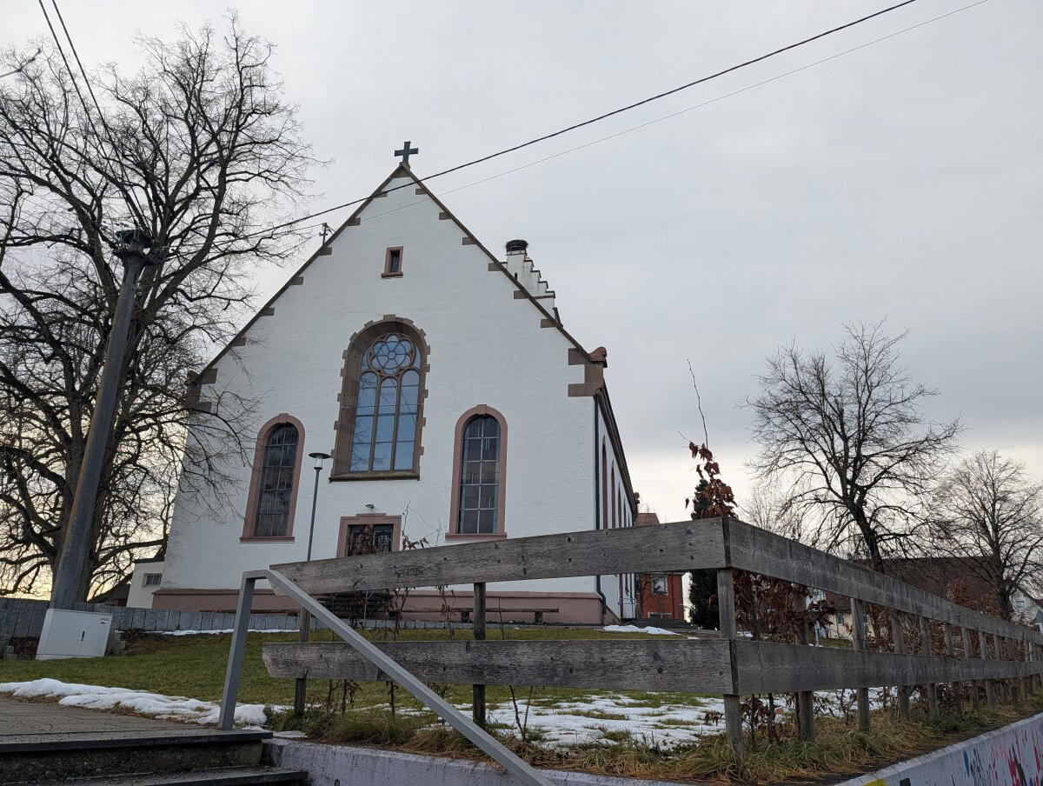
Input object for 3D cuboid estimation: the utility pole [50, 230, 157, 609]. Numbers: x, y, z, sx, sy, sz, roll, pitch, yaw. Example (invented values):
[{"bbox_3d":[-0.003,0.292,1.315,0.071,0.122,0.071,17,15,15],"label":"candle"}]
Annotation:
[{"bbox_3d":[-9.638,0.601,16.660,1.000,9.970,0.700,-3,-20,11],"label":"utility pole"}]

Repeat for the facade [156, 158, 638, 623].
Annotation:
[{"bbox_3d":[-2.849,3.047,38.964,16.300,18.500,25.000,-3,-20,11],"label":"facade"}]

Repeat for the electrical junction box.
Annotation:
[{"bbox_3d":[-8.895,4.833,14.459,0.330,0.900,1.120,-12,-23,33],"label":"electrical junction box"}]

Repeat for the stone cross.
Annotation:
[{"bbox_3d":[-4.835,-10.161,30.950,1.050,1.100,0.260,-3,-20,11],"label":"stone cross"}]

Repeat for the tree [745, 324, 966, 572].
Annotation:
[{"bbox_3d":[13.156,3.063,28.126,7.800,12.800,7.700,-3,-20,11],"label":"tree"}]

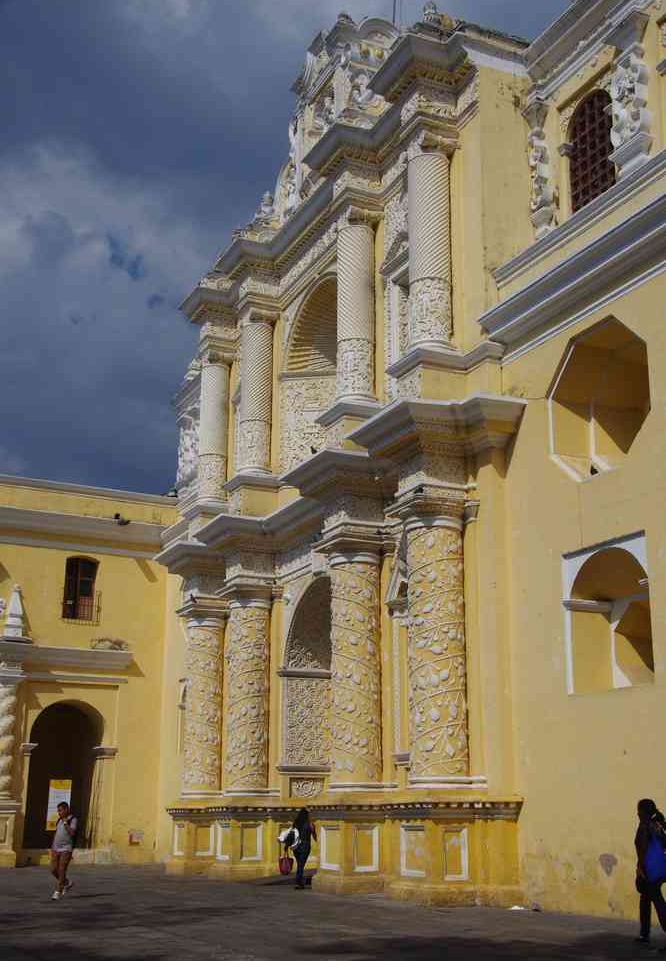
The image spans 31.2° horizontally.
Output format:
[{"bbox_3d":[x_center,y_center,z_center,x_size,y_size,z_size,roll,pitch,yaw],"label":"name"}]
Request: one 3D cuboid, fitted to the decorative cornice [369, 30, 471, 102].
[{"bbox_3d":[1.733,-8.501,25.508,1.136,0.862,2.383,8,-17,-24],"label":"decorative cornice"}]

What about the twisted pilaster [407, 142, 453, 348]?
[{"bbox_3d":[2.009,-4.708,24.754,0.933,4.614,0.933,0,-16,0],"label":"twisted pilaster"}]

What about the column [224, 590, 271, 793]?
[{"bbox_3d":[-2.209,5.592,31.104,1.115,4.918,1.115,0,-16,0],"label":"column"}]

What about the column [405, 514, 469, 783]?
[{"bbox_3d":[1.830,2.903,21.151,1.056,4.787,1.056,0,-16,0],"label":"column"}]

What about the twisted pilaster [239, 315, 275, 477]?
[{"bbox_3d":[-2.099,-2.273,32.413,0.892,4.481,0.892,0,-16,0],"label":"twisted pilaster"}]

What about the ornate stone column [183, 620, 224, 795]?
[{"bbox_3d":[-3.589,6.303,33.167,1.075,4.745,1.075,8,-17,-24],"label":"ornate stone column"}]

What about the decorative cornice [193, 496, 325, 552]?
[{"bbox_3d":[-1.762,1.232,28.623,1.672,0.748,5.755,8,-18,-24],"label":"decorative cornice"}]

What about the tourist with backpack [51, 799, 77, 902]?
[{"bbox_3d":[-5.118,7.006,22.704,0.460,1.697,0.470,-8,-18,27],"label":"tourist with backpack"}]

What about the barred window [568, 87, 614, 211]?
[{"bbox_3d":[4.795,-6.134,22.469,0.254,2.302,1.339,8,-17,-24],"label":"barred window"}]

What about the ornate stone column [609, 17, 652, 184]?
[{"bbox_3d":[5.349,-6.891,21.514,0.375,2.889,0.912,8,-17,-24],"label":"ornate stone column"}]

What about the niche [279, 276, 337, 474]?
[{"bbox_3d":[0.229,-2.614,28.797,1.540,4.664,3.960,8,-18,-24],"label":"niche"}]

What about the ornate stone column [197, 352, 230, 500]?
[{"bbox_3d":[-3.353,-1.581,33.721,0.880,4.374,0.880,0,-16,0],"label":"ornate stone column"}]

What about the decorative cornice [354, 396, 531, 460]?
[{"bbox_3d":[1.749,-0.718,21.695,1.962,0.748,3.291,8,-18,-24],"label":"decorative cornice"}]

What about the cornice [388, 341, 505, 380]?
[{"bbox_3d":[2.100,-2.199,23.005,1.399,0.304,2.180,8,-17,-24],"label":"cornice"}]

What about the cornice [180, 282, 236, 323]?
[{"bbox_3d":[-3.924,-5.215,37.186,1.166,0.811,1.977,8,-17,-24],"label":"cornice"}]

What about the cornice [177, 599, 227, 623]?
[{"bbox_3d":[-3.688,3.814,33.811,1.186,0.659,1.500,8,-17,-24],"label":"cornice"}]

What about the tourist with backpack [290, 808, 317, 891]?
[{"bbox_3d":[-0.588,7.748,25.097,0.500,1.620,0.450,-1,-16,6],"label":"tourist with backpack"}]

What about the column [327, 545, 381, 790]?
[{"bbox_3d":[0.476,3.700,23.902,1.038,4.814,1.038,0,-16,0],"label":"column"}]

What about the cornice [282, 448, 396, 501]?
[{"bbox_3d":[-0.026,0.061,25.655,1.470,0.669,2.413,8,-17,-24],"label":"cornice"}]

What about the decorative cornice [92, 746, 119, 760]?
[{"bbox_3d":[-6.896,8.364,36.409,0.510,0.343,1.056,8,-18,-24],"label":"decorative cornice"}]

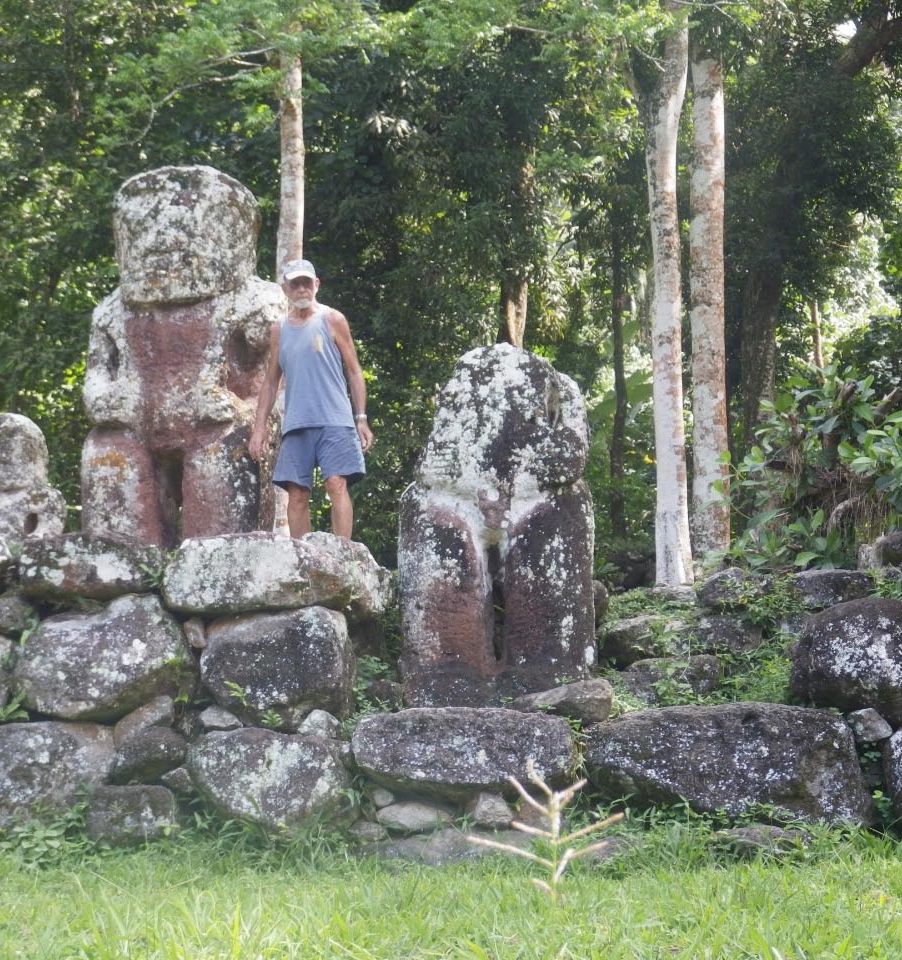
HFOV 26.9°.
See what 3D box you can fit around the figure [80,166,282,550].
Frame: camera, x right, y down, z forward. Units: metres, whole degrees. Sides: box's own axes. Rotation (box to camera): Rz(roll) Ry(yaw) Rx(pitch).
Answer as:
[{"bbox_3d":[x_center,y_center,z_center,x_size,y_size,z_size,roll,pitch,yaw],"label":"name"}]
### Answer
[{"bbox_3d":[-1.566,-0.630,11.000,1.050,2.420,0.800,0,-1,13],"label":"figure"}]

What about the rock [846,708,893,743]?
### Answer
[{"bbox_3d":[2.214,1.304,10.000,0.265,0.184,0.220,0,-3,0],"label":"rock"}]

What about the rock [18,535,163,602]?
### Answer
[{"bbox_3d":[-1.931,0.474,10.100,0.800,0.380,0.600,0,-1,0],"label":"rock"}]

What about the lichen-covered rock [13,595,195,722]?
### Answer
[{"bbox_3d":[-1.862,0.961,10.150,0.965,0.682,0.650,0,-1,0],"label":"lichen-covered rock"}]

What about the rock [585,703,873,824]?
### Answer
[{"bbox_3d":[1.492,1.534,10.100,1.525,0.678,0.750,0,-1,0],"label":"rock"}]

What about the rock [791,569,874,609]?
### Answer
[{"bbox_3d":[2.250,0.653,11.150,0.480,0.270,0.380,0,-1,0],"label":"rock"}]

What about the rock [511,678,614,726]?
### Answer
[{"bbox_3d":[0.592,1.194,10.100,0.554,0.261,0.350,0,-1,0],"label":"rock"}]

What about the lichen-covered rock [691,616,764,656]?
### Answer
[{"bbox_3d":[1.606,0.909,10.950,0.430,0.250,0.360,0,-1,0],"label":"lichen-covered rock"}]

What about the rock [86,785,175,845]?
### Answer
[{"bbox_3d":[-1.669,1.763,9.850,0.481,0.341,0.380,0,-3,0],"label":"rock"}]

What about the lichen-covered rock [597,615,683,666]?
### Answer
[{"bbox_3d":[1.105,0.942,11.000,0.525,0.312,0.420,0,-3,0],"label":"lichen-covered rock"}]

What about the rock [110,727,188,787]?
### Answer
[{"bbox_3d":[-1.564,1.424,9.750,0.400,0.300,0.360,0,-1,0],"label":"rock"}]

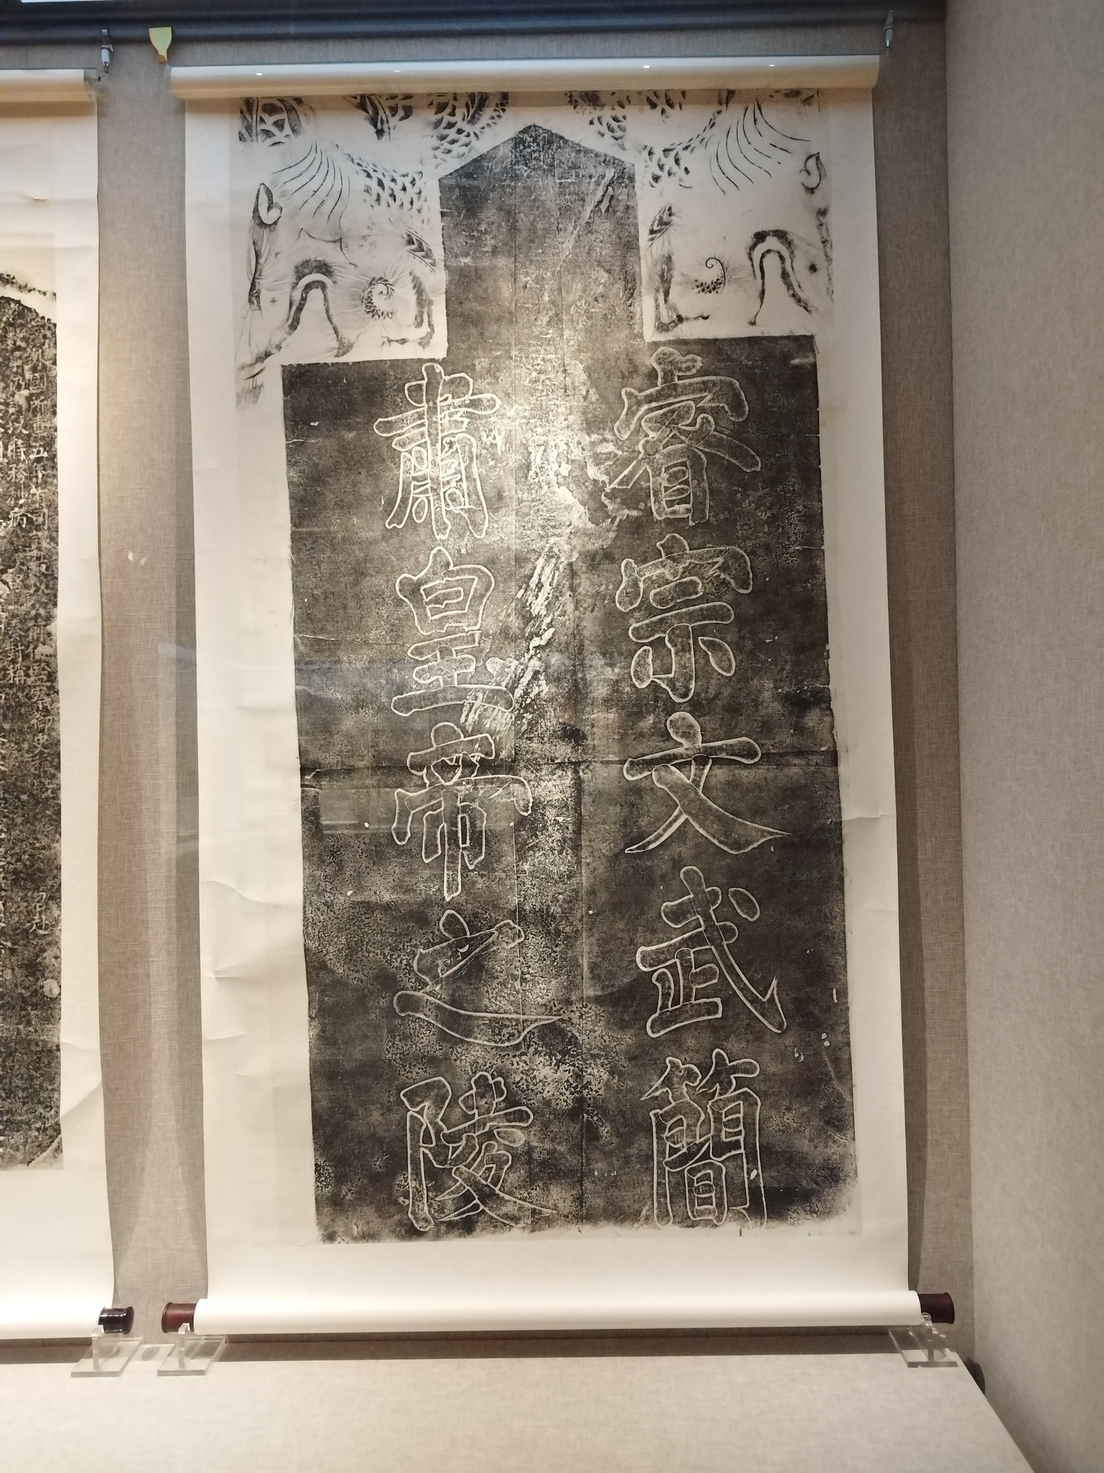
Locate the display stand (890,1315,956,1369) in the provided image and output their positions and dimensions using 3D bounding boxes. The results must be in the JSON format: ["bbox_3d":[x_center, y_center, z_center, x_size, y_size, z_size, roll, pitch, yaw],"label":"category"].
[{"bbox_3d":[0.576,0.918,1.720,0.073,0.071,0.096,-1,-1,0],"label":"display stand"}]

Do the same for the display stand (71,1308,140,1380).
[{"bbox_3d":[-0.697,0.943,1.736,0.073,0.071,0.096,-1,-1,-1],"label":"display stand"}]

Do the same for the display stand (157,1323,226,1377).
[{"bbox_3d":[-0.564,0.940,1.734,0.073,0.071,0.096,-1,-1,1],"label":"display stand"}]

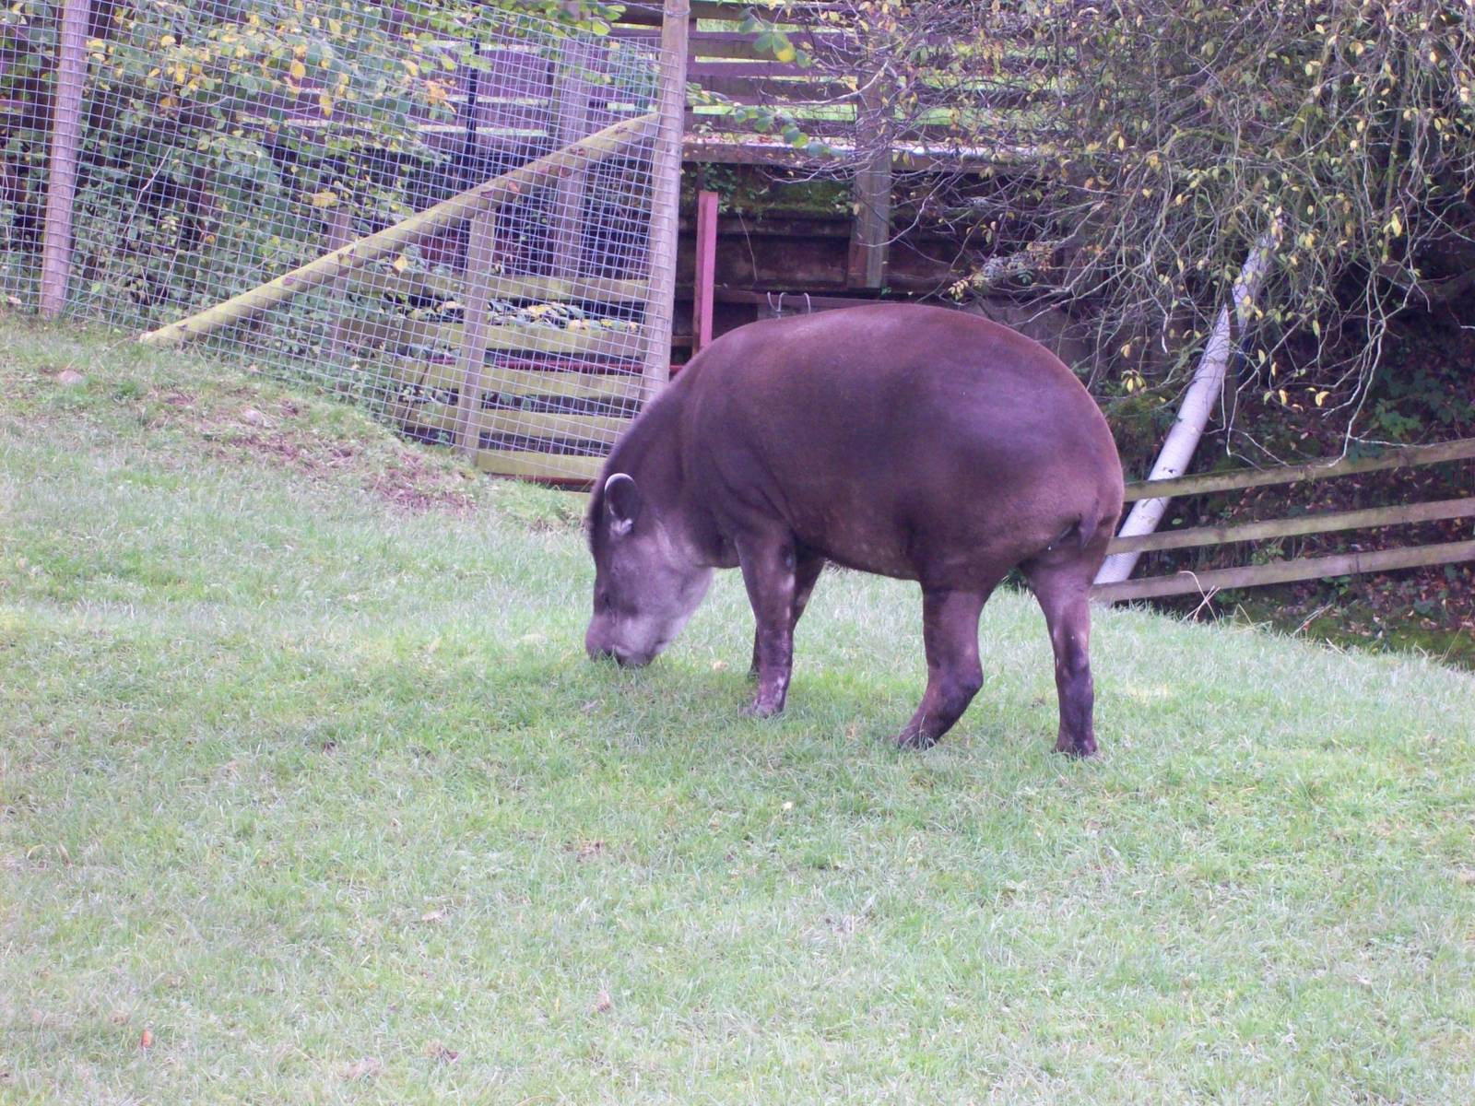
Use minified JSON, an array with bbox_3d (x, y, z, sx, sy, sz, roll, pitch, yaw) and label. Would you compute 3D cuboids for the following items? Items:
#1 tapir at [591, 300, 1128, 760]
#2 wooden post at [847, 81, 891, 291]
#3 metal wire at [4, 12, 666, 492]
[{"bbox_3d":[0.249,-0.082,10.400,1.450,0.950,0.480,8,8,39],"label":"tapir"},{"bbox_3d":[0.639,-1.784,22.300,0.150,1.080,0.150,1,7,-17],"label":"wooden post"},{"bbox_3d":[-1.637,-1.285,18.700,2.750,2.050,0.060,2,7,-5],"label":"metal wire"}]

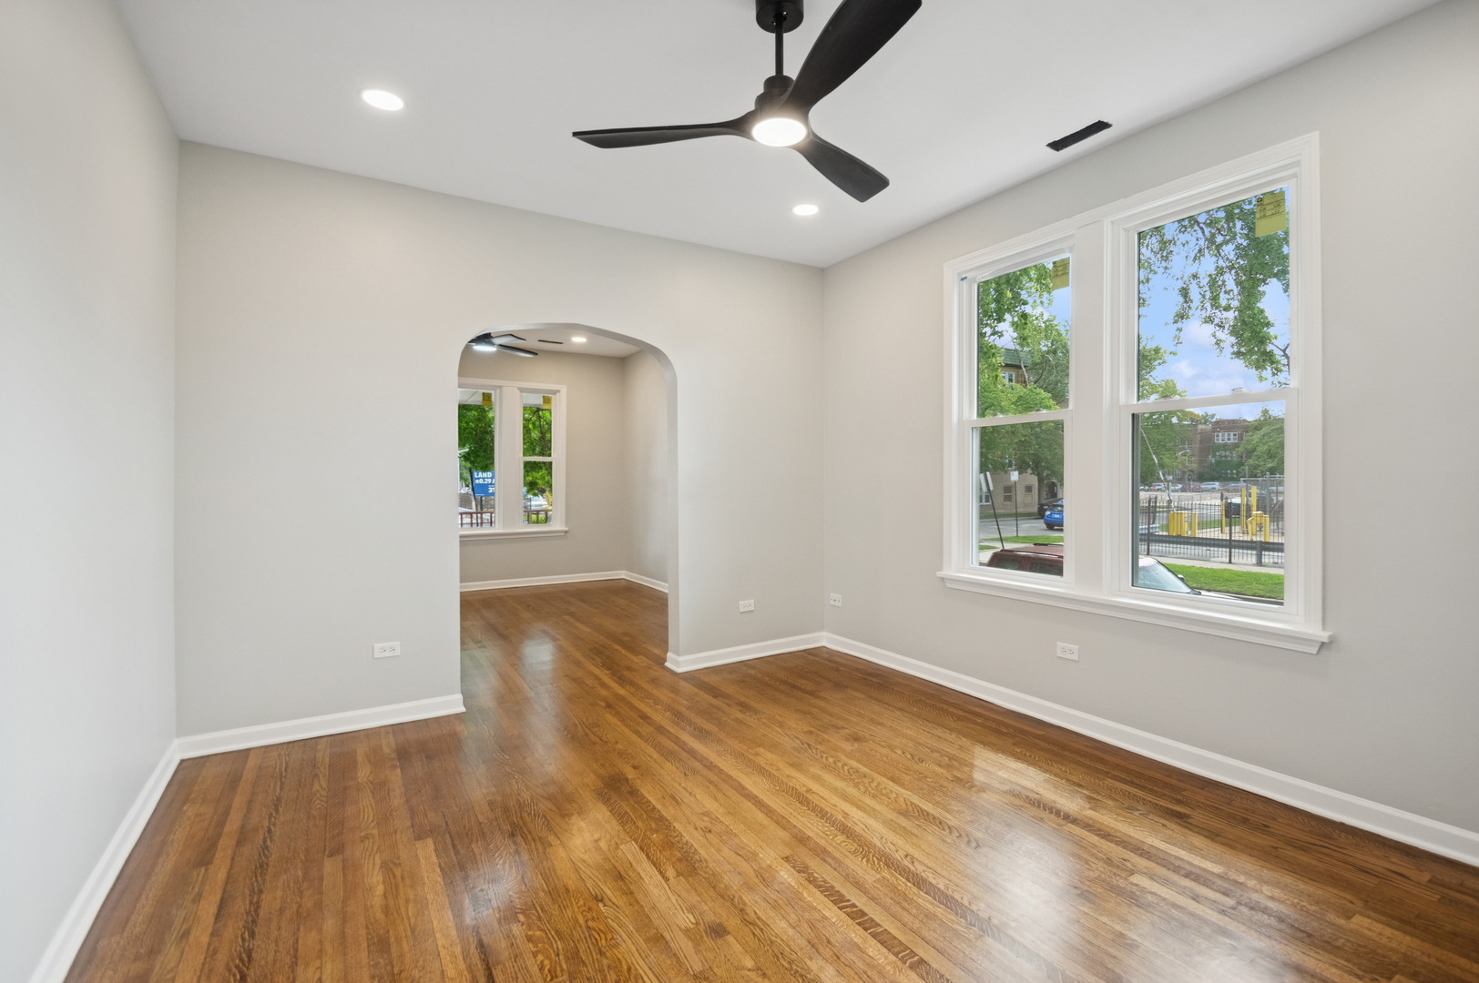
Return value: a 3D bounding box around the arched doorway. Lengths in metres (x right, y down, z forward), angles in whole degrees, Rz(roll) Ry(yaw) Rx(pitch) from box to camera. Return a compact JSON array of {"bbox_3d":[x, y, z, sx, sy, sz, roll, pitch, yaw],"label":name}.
[{"bbox_3d":[-0.977,0.097,3.628,1.280,2.130,0.170,-1,2,-29],"label":"arched doorway"}]

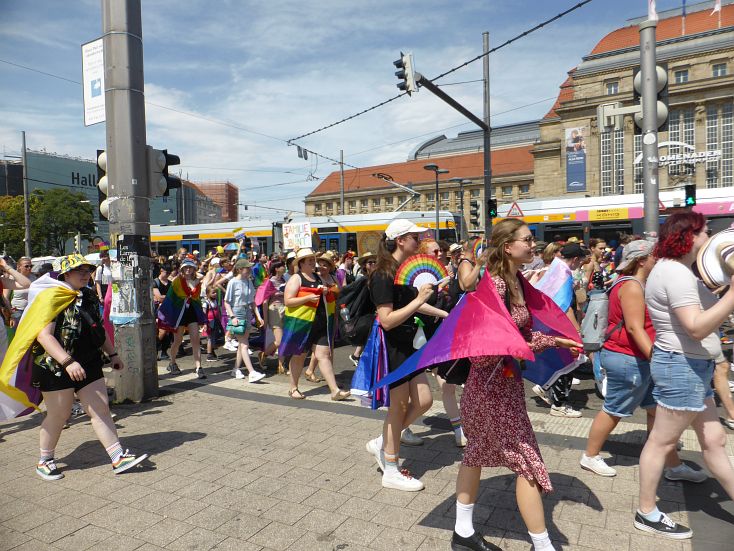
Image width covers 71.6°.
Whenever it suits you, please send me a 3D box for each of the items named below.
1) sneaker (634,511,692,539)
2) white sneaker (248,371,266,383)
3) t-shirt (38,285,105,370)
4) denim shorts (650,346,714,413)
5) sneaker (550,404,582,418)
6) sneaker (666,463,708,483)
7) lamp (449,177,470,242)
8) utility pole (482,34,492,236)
[{"bbox_3d":[1.614,1.327,2.781,0.275,0.100,0.100,0,2,31],"label":"sneaker"},{"bbox_3d":[-1.366,1.266,6.350,0.260,0.120,0.095,-24,-4,15],"label":"white sneaker"},{"bbox_3d":[-2.198,0.396,3.800,0.370,0.600,0.460,0,2,30],"label":"t-shirt"},{"bbox_3d":[1.797,0.584,2.900,0.310,0.330,0.380,0,2,29],"label":"denim shorts"},{"bbox_3d":[1.973,1.324,5.049,0.280,0.110,0.100,0,2,30],"label":"sneaker"},{"bbox_3d":[2.199,1.335,3.521,0.265,0.105,0.100,-1,2,25],"label":"sneaker"},{"bbox_3d":[4.231,-1.758,22.564,0.350,5.150,1.300,0,2,35],"label":"lamp"},{"bbox_3d":[3.635,-3.143,15.282,0.200,8.282,0.200,0,2,30],"label":"utility pole"}]

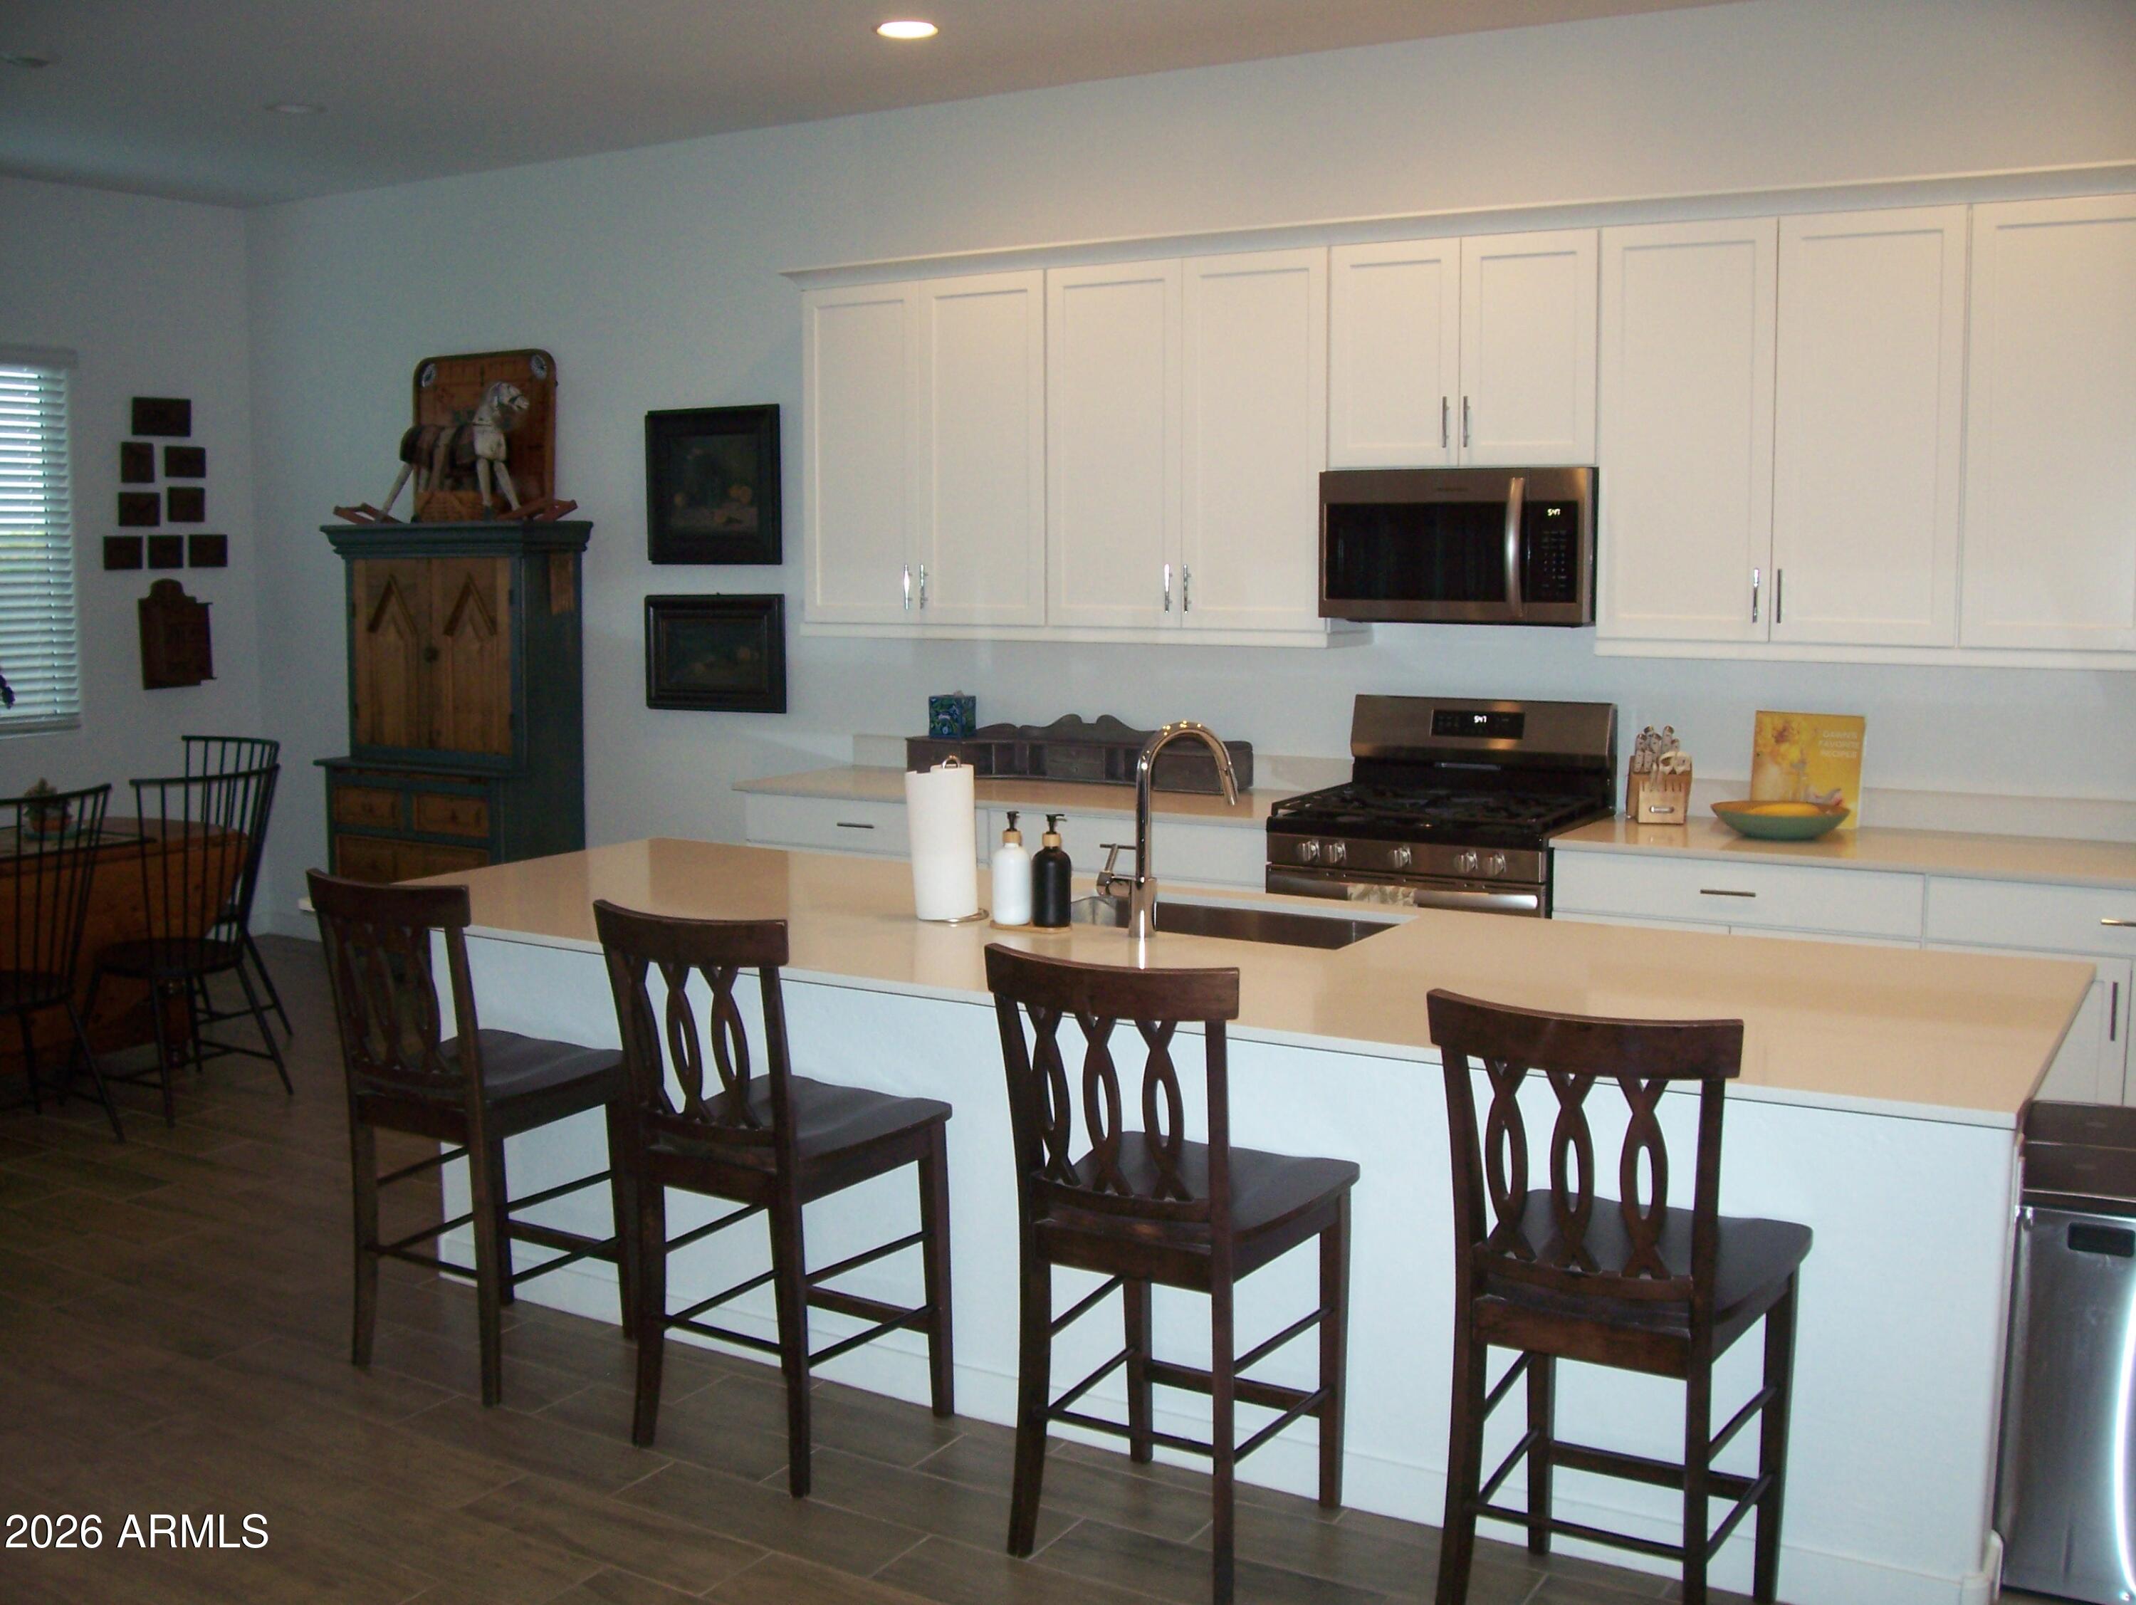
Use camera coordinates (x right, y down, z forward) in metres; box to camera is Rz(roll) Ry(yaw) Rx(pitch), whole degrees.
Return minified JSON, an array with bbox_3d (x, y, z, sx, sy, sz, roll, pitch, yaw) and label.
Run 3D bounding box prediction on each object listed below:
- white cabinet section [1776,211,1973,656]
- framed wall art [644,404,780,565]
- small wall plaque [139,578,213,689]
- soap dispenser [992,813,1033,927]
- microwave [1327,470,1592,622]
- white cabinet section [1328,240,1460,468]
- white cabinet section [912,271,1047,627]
[{"bbox_3d":[2.013,-0.914,5.229,0.447,1.053,0.320,4,8,30],"label":"white cabinet section"},{"bbox_3d":[-1.231,-1.098,7.309,0.610,0.543,0.050,4,7,31],"label":"framed wall art"},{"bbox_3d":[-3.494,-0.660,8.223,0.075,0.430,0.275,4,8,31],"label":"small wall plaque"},{"bbox_3d":[-0.103,0.119,3.887,0.072,0.206,0.075,0,6,0],"label":"soap dispenser"},{"bbox_3d":[1.098,-0.698,5.706,0.760,0.419,0.440,4,7,31],"label":"microwave"},{"bbox_3d":[0.956,-1.224,5.816,0.383,0.600,0.320,4,8,30],"label":"white cabinet section"},{"bbox_3d":[-0.190,-1.075,6.498,0.454,1.053,0.320,4,8,30],"label":"white cabinet section"}]

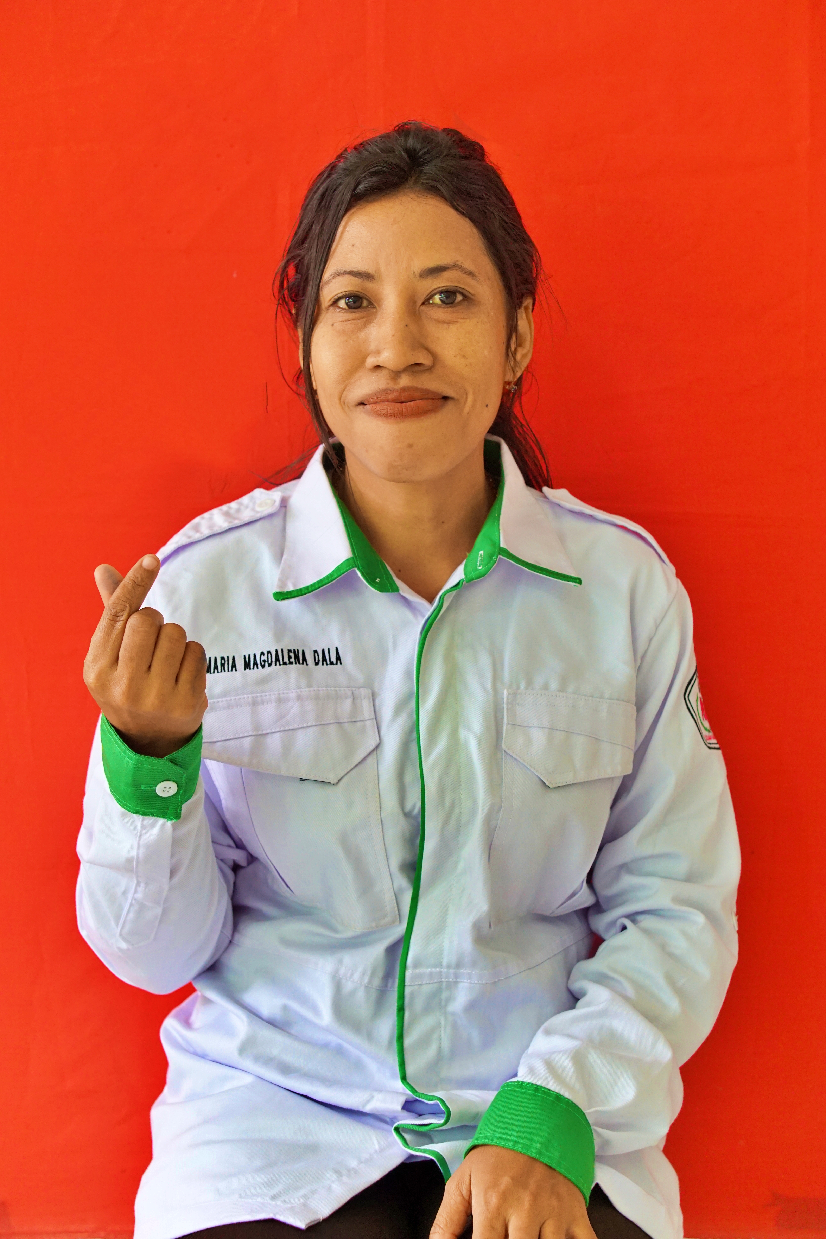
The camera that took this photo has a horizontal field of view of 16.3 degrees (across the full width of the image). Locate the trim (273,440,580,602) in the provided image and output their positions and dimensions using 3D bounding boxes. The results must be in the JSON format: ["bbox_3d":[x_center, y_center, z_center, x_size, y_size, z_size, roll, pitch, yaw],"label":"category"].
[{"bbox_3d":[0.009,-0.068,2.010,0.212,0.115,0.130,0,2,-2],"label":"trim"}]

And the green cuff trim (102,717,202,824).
[{"bbox_3d":[-0.161,0.085,1.785,0.065,0.060,0.075,-4,40,-4],"label":"green cuff trim"}]

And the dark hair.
[{"bbox_3d":[0.000,-0.222,2.045,0.195,0.260,0.210,-2,0,4],"label":"dark hair"}]

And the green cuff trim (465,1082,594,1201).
[{"bbox_3d":[0.077,0.326,1.790,0.087,0.060,0.060,22,-41,-4],"label":"green cuff trim"}]

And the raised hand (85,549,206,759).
[{"bbox_3d":[-0.161,0.021,1.745,0.077,0.123,0.090,0,5,-6],"label":"raised hand"}]

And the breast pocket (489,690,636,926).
[{"bbox_3d":[0.101,0.126,1.945,0.105,0.163,0.040,0,1,-22],"label":"breast pocket"}]

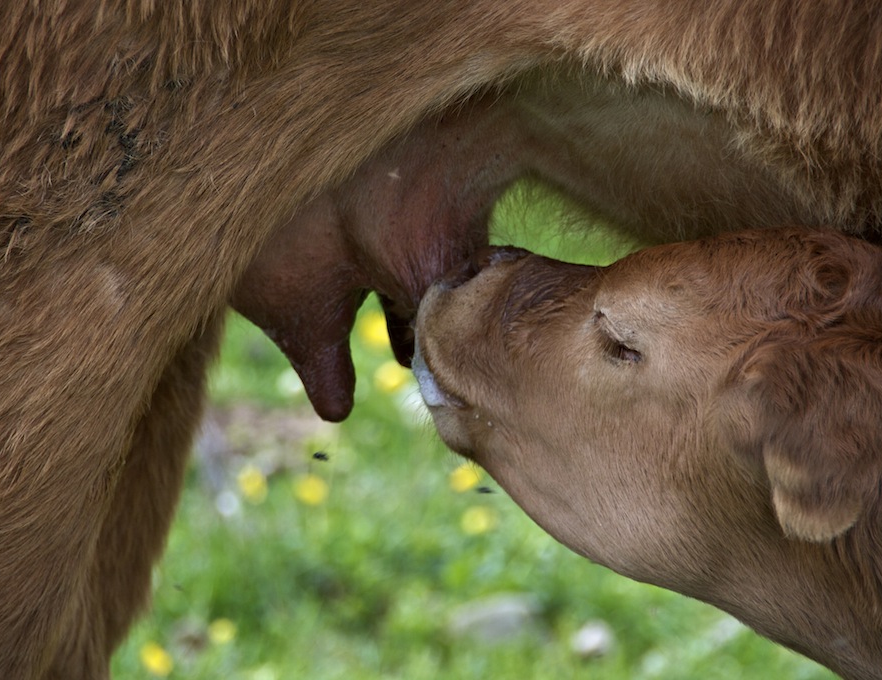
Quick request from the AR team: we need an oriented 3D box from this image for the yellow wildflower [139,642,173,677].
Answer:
[{"bbox_3d":[-0.258,0.289,7.713,0.028,0.025,0.028,0,6,0],"label":"yellow wildflower"}]

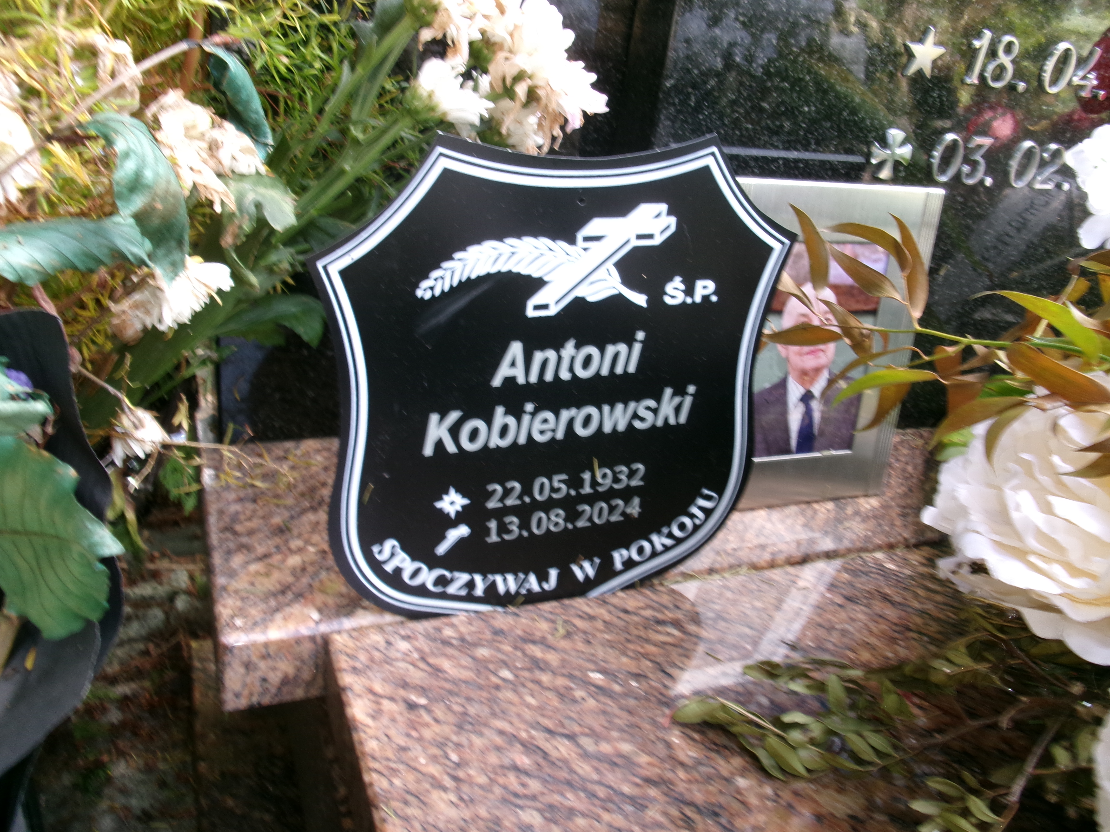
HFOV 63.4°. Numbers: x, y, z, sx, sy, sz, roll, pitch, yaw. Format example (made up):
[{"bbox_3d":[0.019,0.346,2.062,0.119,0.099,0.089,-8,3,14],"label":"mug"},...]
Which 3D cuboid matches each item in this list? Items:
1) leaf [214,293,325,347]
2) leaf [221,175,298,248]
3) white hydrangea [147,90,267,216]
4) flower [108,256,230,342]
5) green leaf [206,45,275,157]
[{"bbox_3d":[-0.206,-0.070,0.655,0.080,0.036,0.040,2,26,-9],"label":"leaf"},{"bbox_3d":[-0.208,-0.145,0.635,0.055,0.050,0.035,-2,27,-17],"label":"leaf"},{"bbox_3d":[-0.231,-0.179,0.605,0.078,0.070,0.060,-1,27,-14],"label":"white hydrangea"},{"bbox_3d":[-0.245,-0.077,0.585,0.076,0.048,0.066,-29,18,-7],"label":"flower"},{"bbox_3d":[-0.216,-0.215,0.620,0.037,0.083,0.030,-29,9,-10],"label":"green leaf"}]

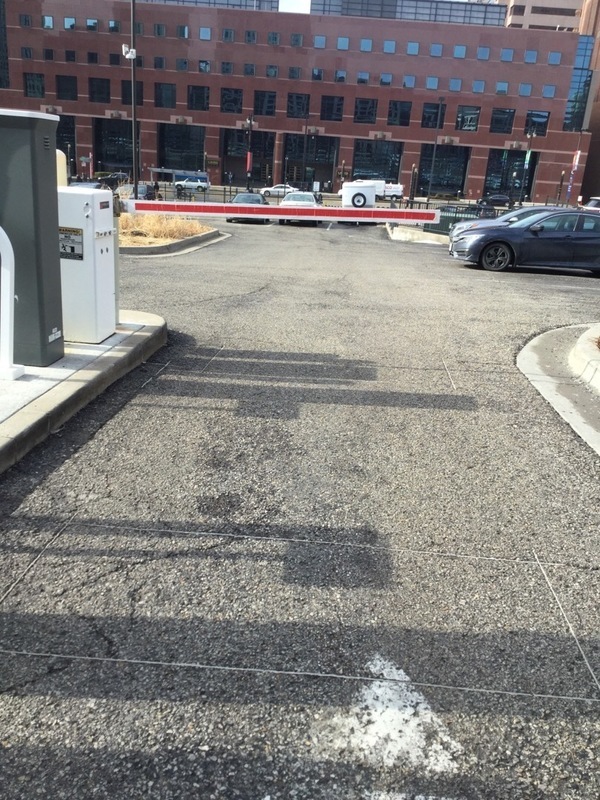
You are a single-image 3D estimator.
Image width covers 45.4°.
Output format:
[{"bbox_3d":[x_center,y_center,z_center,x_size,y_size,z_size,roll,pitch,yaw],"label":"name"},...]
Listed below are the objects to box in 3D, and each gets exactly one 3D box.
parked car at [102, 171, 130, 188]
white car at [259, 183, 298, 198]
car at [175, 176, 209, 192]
[{"bbox_3d":[-23.461,-27.856,91.000,4.500,1.720,1.850,2,20,-7],"label":"parked car"},{"bbox_3d":[-2.432,-24.833,85.000,4.750,1.430,1.800,5,20,2],"label":"white car"},{"bbox_3d":[-13.417,-26.735,89.000,4.400,1.750,1.800,5,20,2],"label":"car"}]

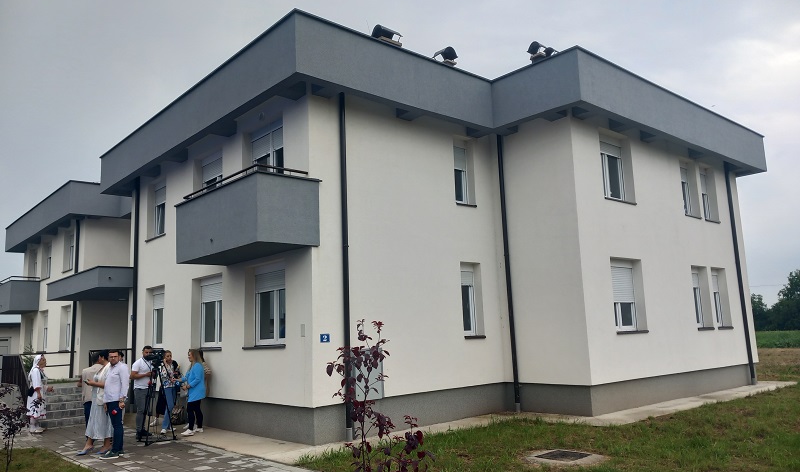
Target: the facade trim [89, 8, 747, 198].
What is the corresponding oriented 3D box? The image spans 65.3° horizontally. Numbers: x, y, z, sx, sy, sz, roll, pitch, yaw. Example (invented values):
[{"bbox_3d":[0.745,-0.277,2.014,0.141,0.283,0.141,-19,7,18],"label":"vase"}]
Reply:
[{"bbox_3d":[1.108,-2.168,19.115,15.446,1.122,13.301,6,-12,-41],"label":"facade trim"}]

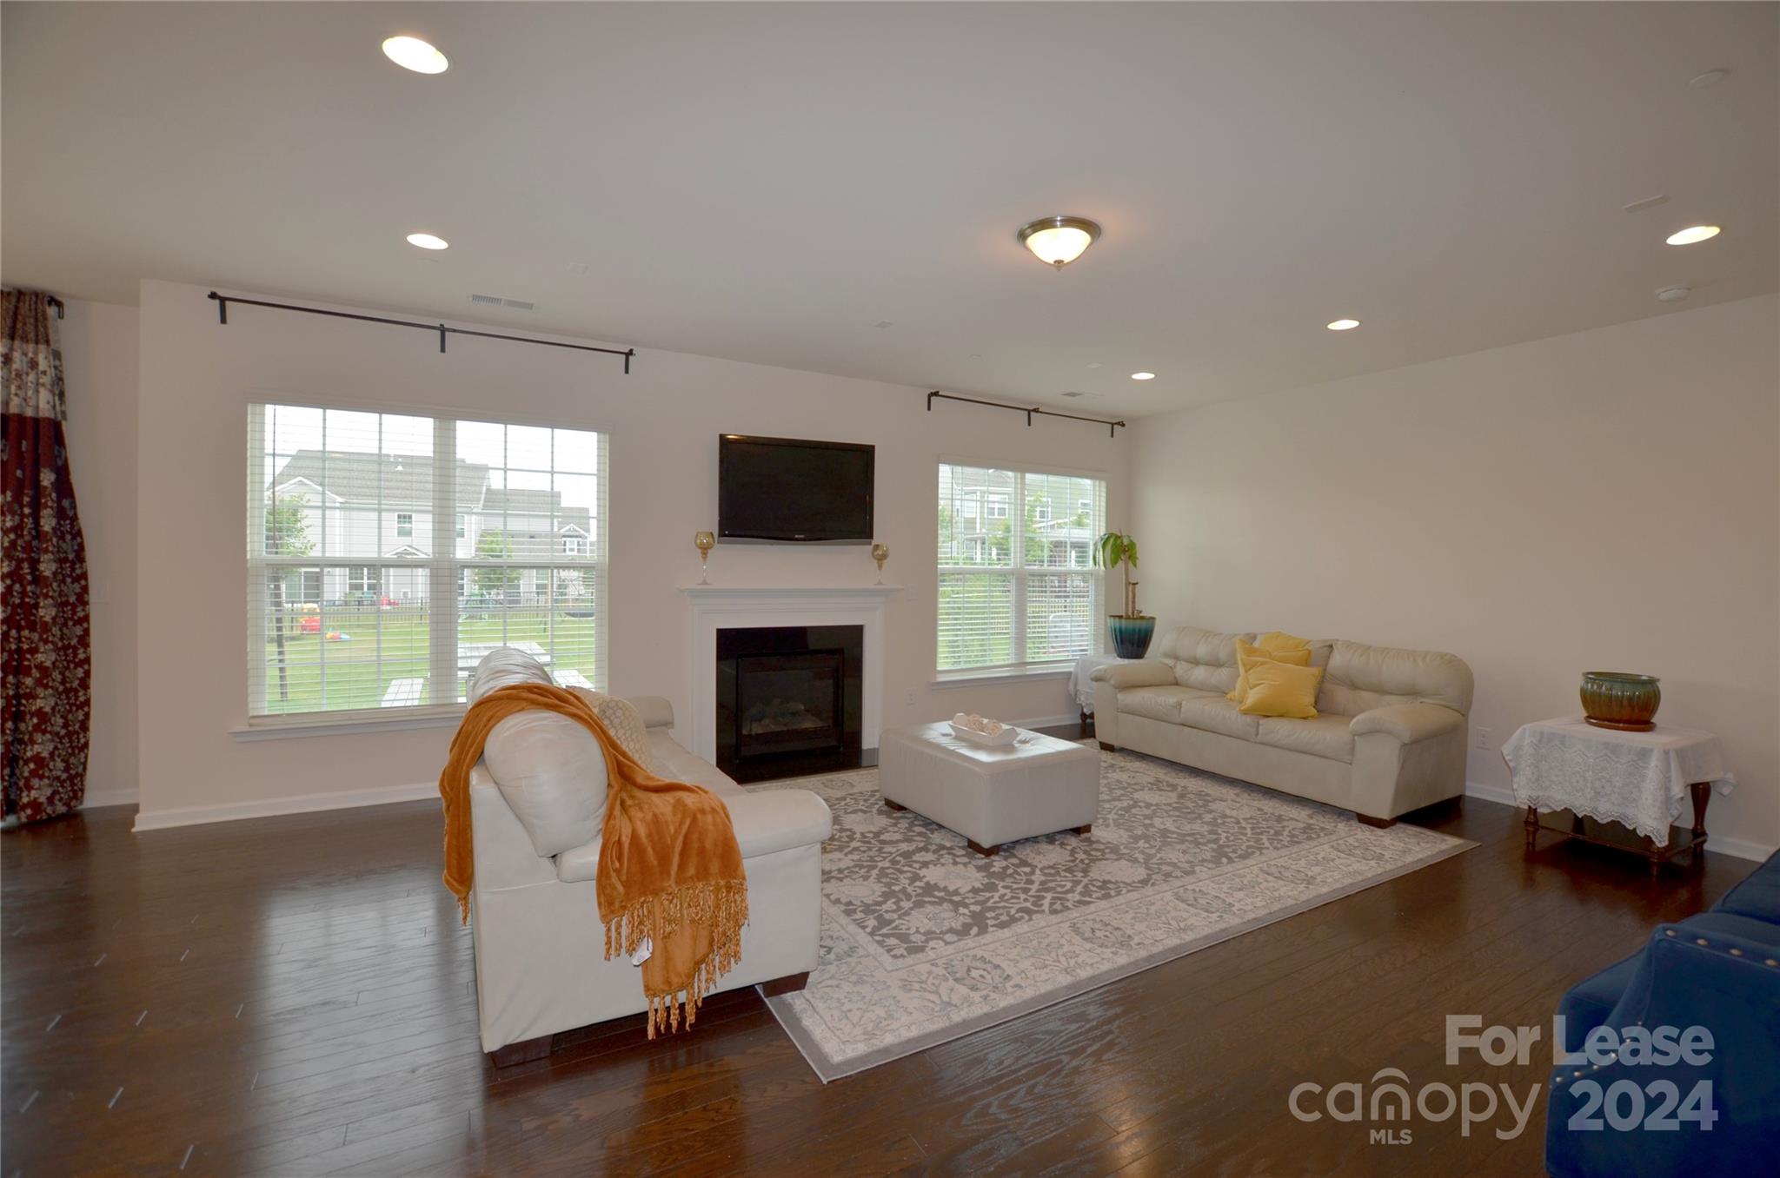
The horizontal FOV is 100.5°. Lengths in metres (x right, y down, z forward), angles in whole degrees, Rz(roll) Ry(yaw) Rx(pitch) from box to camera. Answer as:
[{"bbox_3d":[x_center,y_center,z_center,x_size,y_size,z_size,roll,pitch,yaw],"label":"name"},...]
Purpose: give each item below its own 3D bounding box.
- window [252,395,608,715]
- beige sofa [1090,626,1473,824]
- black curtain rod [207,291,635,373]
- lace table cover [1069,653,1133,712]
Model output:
[{"bbox_3d":[-2.501,-0.123,4.190,1.730,1.640,0.100,0,2,-30],"label":"window"},{"bbox_3d":[2.486,0.787,5.029,0.970,0.925,2.140,0,2,-30],"label":"beige sofa"},{"bbox_3d":[-2.446,-1.384,4.069,1.950,0.130,0.110,0,2,-30],"label":"black curtain rod"},{"bbox_3d":[2.016,0.791,6.442,0.680,0.380,0.580,0,1,-30],"label":"lace table cover"}]

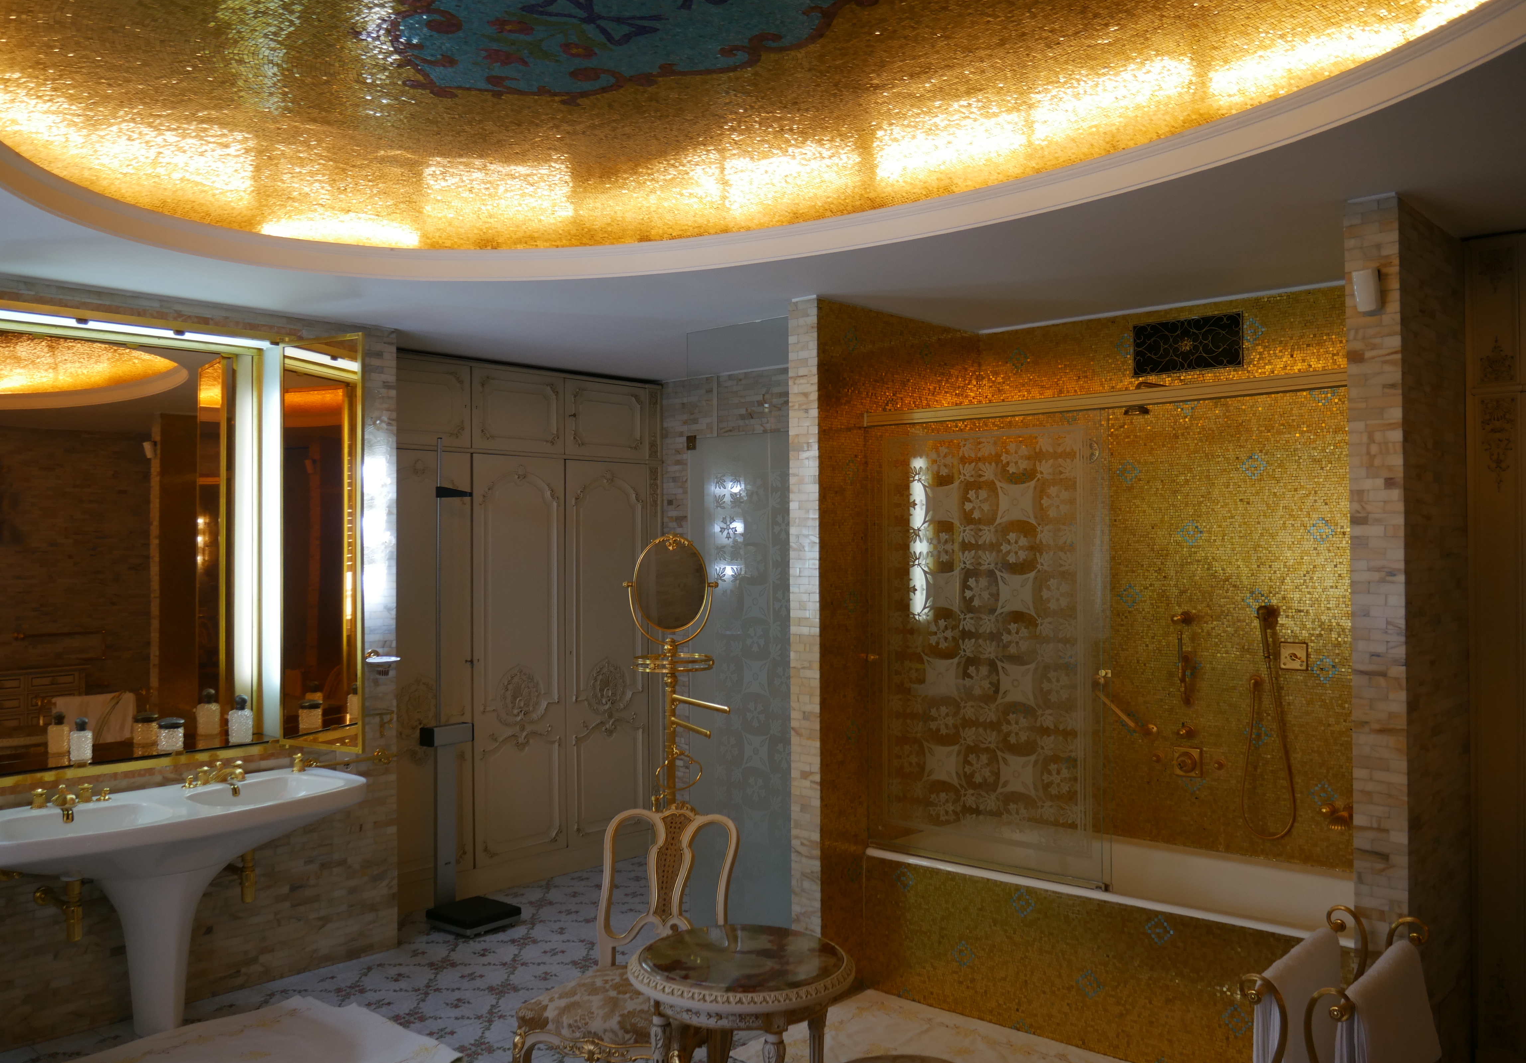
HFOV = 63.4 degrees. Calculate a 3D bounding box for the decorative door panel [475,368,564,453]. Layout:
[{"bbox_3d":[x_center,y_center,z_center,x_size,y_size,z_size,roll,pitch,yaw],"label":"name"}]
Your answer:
[{"bbox_3d":[-1.215,-0.591,6.172,0.040,0.401,0.558,-1,-1,42],"label":"decorative door panel"}]

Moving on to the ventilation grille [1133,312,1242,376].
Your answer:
[{"bbox_3d":[1.600,-0.701,4.664,0.432,0.199,0.020,-1,-1,42],"label":"ventilation grille"}]

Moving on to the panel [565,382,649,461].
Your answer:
[{"bbox_3d":[-0.833,-0.590,6.597,0.040,0.404,0.567,-1,-1,42],"label":"panel"}]

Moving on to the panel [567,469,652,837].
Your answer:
[{"bbox_3d":[-0.824,0.628,6.584,0.040,2.006,0.572,-1,-1,42],"label":"panel"}]

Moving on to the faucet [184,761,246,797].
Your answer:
[{"bbox_3d":[-1.937,0.887,4.434,0.145,0.090,0.200,-1,-1,42],"label":"faucet"}]

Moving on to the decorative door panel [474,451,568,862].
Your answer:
[{"bbox_3d":[-1.208,0.626,6.158,0.040,2.009,0.567,-1,-1,42],"label":"decorative door panel"}]

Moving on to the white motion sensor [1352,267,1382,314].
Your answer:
[{"bbox_3d":[1.558,-0.622,3.182,0.052,0.115,0.058,-1,13,42],"label":"white motion sensor"}]

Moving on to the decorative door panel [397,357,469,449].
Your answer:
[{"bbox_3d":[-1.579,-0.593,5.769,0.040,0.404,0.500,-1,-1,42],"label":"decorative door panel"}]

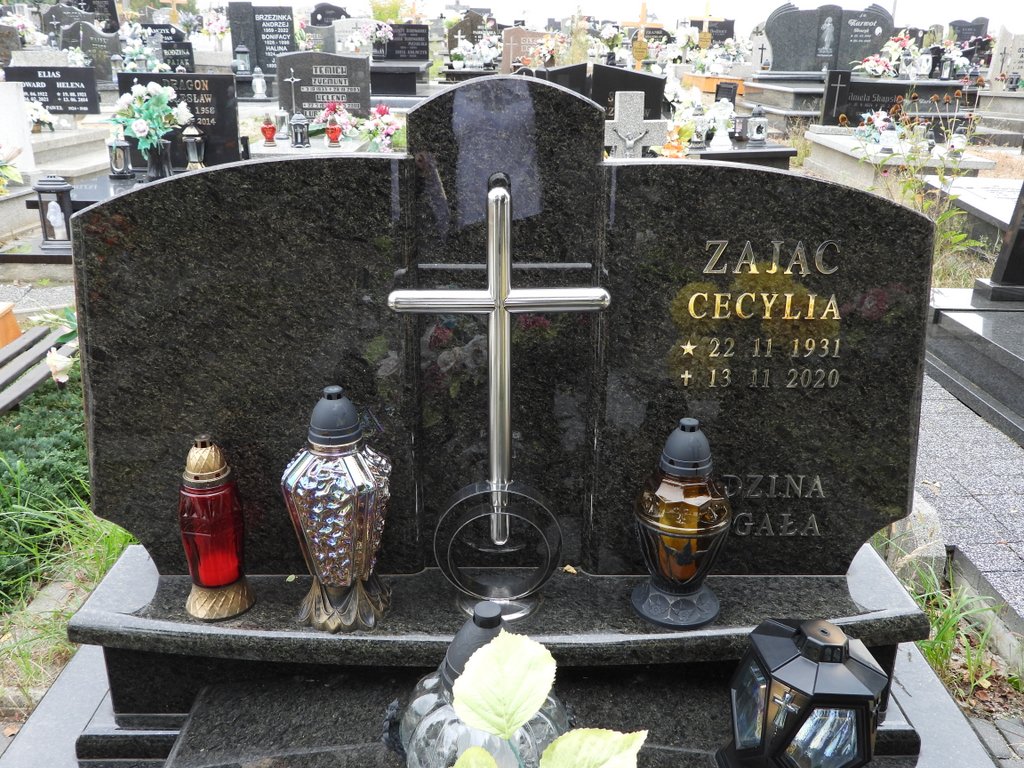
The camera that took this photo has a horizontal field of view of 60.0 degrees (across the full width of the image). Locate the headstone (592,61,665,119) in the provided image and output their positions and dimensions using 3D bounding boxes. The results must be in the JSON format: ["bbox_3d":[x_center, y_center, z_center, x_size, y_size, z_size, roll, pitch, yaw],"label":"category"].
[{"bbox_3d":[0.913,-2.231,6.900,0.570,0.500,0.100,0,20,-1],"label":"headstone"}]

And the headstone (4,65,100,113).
[{"bbox_3d":[-4.288,-2.749,8.300,0.830,0.400,0.090,0,19,0],"label":"headstone"}]

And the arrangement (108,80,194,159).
[{"bbox_3d":[-2.193,-1.603,5.400,0.430,0.430,0.360,0,20,-1],"label":"arrangement"}]

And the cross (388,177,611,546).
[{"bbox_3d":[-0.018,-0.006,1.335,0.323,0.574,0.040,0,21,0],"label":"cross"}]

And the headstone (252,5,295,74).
[{"bbox_3d":[-2.473,-3.599,9.300,0.450,0.680,0.100,0,20,-1],"label":"headstone"}]

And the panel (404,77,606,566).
[{"bbox_3d":[-0.014,-0.090,1.609,0.335,0.880,0.090,0,15,0],"label":"panel"}]

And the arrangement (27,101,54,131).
[{"bbox_3d":[-3.719,-2.110,7.000,0.230,0.260,0.210,0,21,0],"label":"arrangement"}]

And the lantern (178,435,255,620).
[{"bbox_3d":[-0.512,0.236,1.507,0.120,0.320,0.120,0,19,0],"label":"lantern"}]

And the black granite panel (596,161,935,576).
[{"bbox_3d":[0.422,-0.020,1.554,0.556,0.715,0.085,0,10,-1],"label":"black granite panel"}]

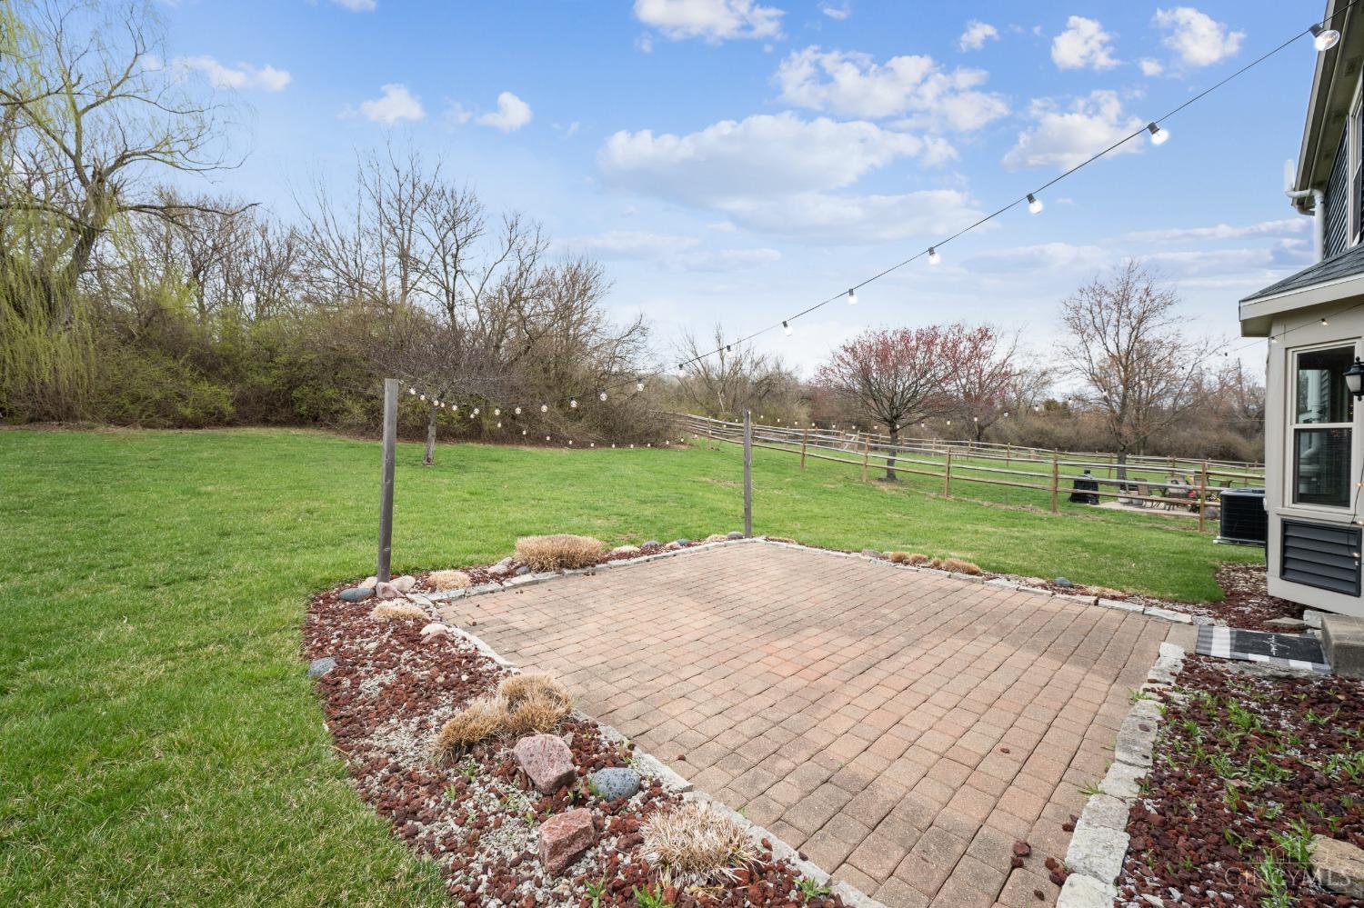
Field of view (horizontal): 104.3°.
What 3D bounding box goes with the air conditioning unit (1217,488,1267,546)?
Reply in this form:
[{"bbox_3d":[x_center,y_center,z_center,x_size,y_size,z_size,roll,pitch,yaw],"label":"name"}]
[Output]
[{"bbox_3d":[8.480,0.920,7.830,0.750,0.780,0.750,-2,2,-43],"label":"air conditioning unit"}]

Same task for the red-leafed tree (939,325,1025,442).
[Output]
[{"bbox_3d":[21.300,-4.700,37.500,6.400,8.800,6.200,0,2,30],"label":"red-leafed tree"}]

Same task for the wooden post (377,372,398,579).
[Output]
[{"bbox_3d":[-3.190,0.310,5.750,0.092,2.240,0.092,2,2,-43],"label":"wooden post"}]

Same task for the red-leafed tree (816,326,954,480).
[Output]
[{"bbox_3d":[6.050,-1.500,15.800,4.200,4.600,4.100,0,2,22],"label":"red-leafed tree"}]

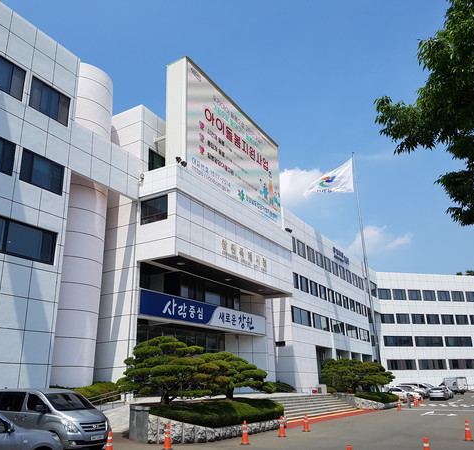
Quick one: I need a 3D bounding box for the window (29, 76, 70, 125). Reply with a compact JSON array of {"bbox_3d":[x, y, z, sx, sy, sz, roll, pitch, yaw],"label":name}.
[{"bbox_3d":[-9.824,-6.450,23.756,0.200,1.796,2.385,-13,-23,28],"label":"window"}]

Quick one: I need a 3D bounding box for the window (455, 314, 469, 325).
[{"bbox_3d":[40.399,17.059,80.763,2.538,1.692,0.200,4,-21,-15],"label":"window"}]

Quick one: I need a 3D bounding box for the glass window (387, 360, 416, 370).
[{"bbox_3d":[22.833,19.349,62.311,4.532,1.375,0.150,4,-20,-16],"label":"glass window"}]

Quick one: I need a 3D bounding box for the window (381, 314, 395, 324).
[{"bbox_3d":[26.235,16.363,78.285,2.456,1.527,0.200,4,-21,-15],"label":"window"}]

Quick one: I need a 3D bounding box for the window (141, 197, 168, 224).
[{"bbox_3d":[-4.854,-0.846,26.739,2.047,1.500,0.150,-13,-23,28],"label":"window"}]

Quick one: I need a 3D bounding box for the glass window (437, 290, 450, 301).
[{"bbox_3d":[37.455,12.894,81.438,2.606,1.848,0.200,4,-21,-15],"label":"glass window"}]

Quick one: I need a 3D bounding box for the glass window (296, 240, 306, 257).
[{"bbox_3d":[6.203,2.382,43.295,0.150,1.436,1.895,-12,-22,28],"label":"glass window"}]

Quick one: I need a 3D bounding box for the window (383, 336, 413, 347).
[{"bbox_3d":[22.742,16.401,63.345,4.580,1.374,0.150,4,-20,-16],"label":"window"}]

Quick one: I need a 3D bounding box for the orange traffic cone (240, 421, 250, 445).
[{"bbox_3d":[0.272,6.806,14.790,0.350,0.700,0.350,-3,-20,3],"label":"orange traffic cone"}]

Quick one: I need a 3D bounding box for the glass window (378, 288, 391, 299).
[{"bbox_3d":[21.392,10.048,65.222,2.012,1.515,0.150,4,-20,-16],"label":"glass window"}]

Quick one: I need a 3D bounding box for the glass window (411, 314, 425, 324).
[{"bbox_3d":[30.996,16.119,76.924,2.539,1.623,0.150,3,-20,-14],"label":"glass window"}]

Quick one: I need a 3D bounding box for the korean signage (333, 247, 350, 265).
[{"bbox_3d":[14.886,4.597,63.476,0.150,1.370,6.606,-13,-23,28],"label":"korean signage"}]

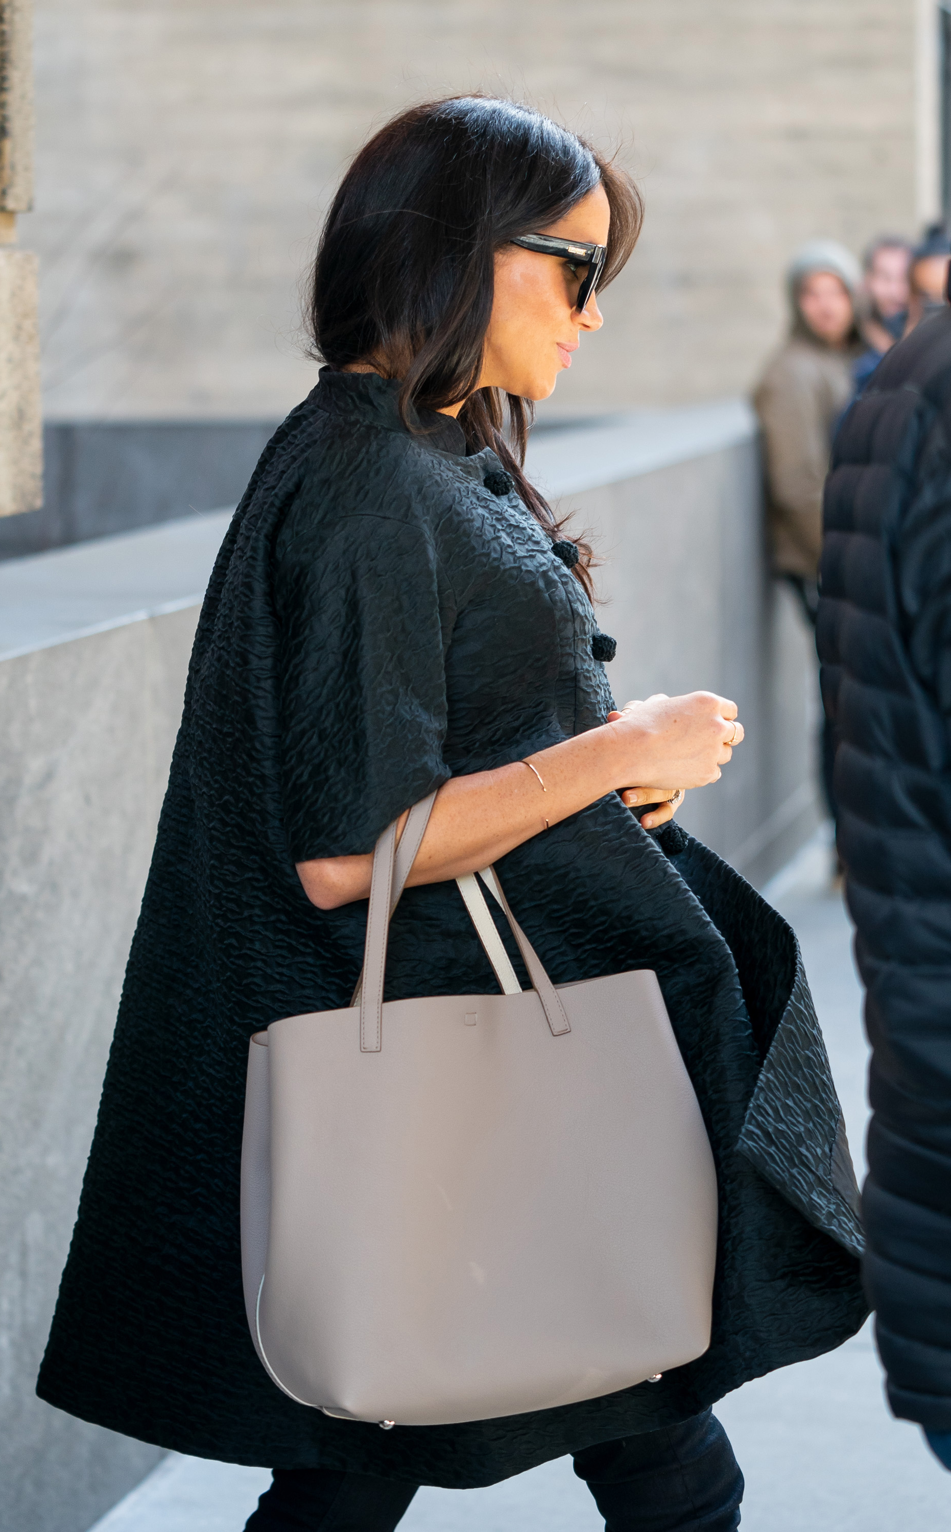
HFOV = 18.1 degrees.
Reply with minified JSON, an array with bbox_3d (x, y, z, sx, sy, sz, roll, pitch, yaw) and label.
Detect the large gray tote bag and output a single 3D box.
[{"bbox_3d":[0.004,0.233,2.180,0.325,0.440,0.145,-5,11,-17],"label":"large gray tote bag"}]

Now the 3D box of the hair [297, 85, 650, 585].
[{"bbox_3d":[-0.001,-0.329,2.330,0.255,0.385,0.210,-2,10,-8],"label":"hair"}]

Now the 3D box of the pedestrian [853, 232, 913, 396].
[{"bbox_3d":[1.174,-0.663,8.642,0.540,1.720,0.360,0,10,3],"label":"pedestrian"}]

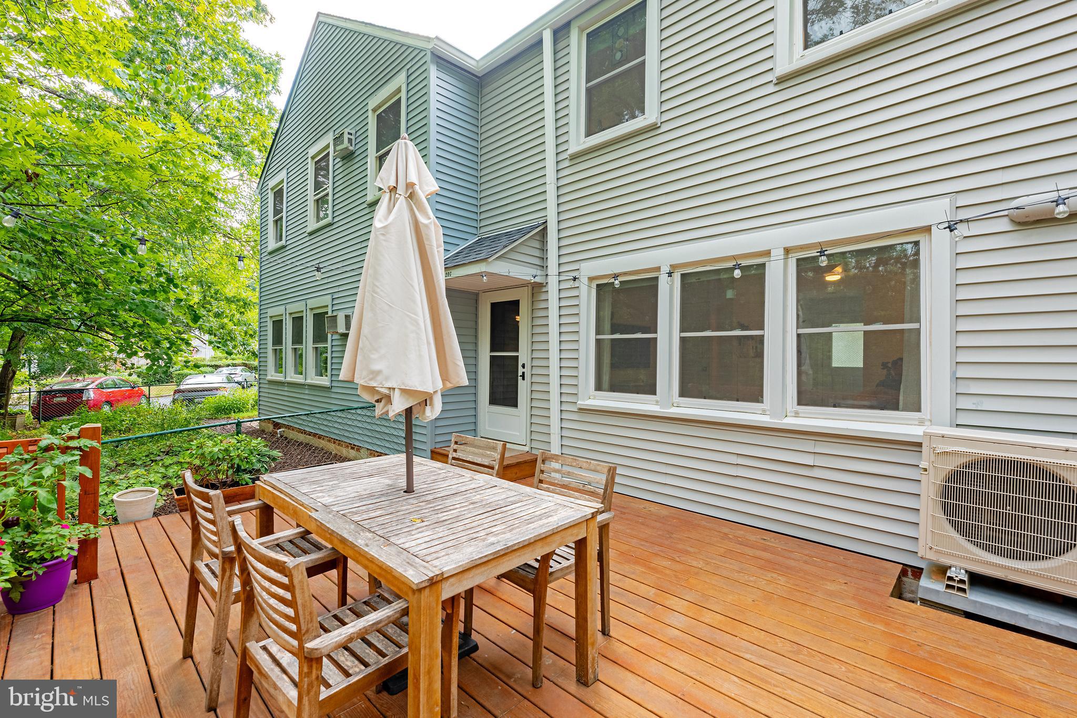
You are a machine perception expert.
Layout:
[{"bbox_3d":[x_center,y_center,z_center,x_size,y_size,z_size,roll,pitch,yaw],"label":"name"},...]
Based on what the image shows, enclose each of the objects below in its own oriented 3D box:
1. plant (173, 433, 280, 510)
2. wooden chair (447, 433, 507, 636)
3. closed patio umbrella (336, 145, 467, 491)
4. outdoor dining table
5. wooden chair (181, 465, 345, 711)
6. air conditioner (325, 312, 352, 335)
[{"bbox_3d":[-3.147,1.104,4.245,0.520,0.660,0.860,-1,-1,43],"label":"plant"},{"bbox_3d":[-0.615,0.968,2.638,0.550,0.860,0.570,-1,-1,43],"label":"wooden chair"},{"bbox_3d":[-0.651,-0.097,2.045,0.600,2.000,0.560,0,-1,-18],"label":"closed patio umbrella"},{"bbox_3d":[-0.636,1.019,2.075,1.671,0.749,0.893,-1,-1,43],"label":"outdoor dining table"},{"bbox_3d":[-1.286,0.963,1.986,0.550,0.860,0.570,-1,-1,43],"label":"wooden chair"},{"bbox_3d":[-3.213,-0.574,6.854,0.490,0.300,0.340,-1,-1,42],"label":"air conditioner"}]

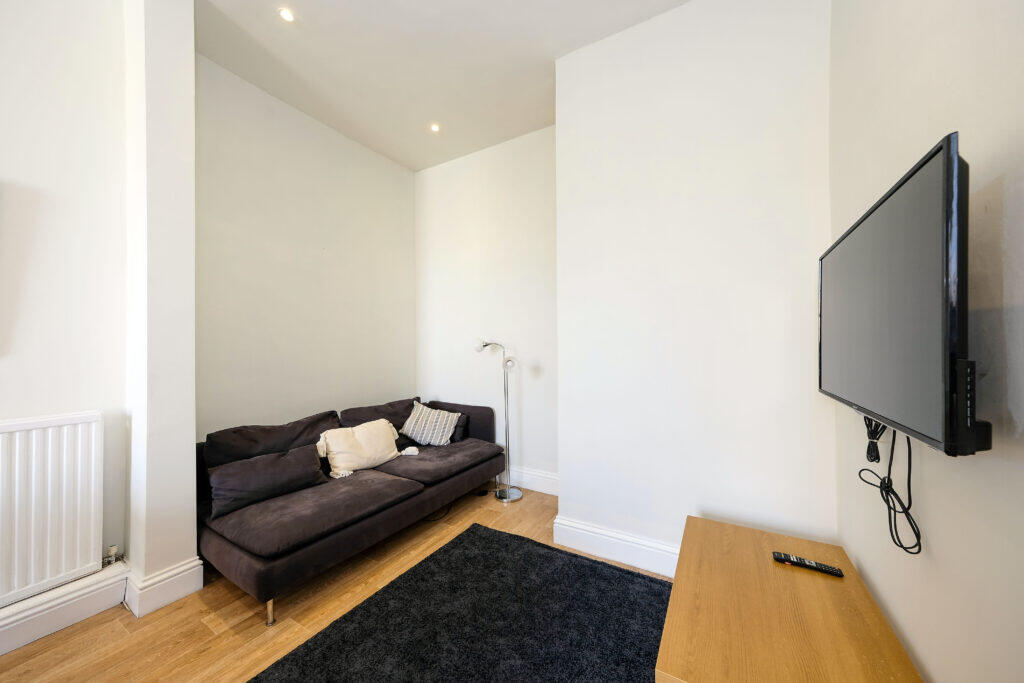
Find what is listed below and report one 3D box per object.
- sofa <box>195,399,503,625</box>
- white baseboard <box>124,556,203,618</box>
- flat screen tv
[{"bbox_3d":[-0.984,0.920,2.578,0.990,0.780,1.900,-1,-1,34],"label":"sofa"},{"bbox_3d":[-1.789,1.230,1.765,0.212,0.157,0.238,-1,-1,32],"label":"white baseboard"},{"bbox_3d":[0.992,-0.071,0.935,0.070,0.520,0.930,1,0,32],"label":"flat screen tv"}]

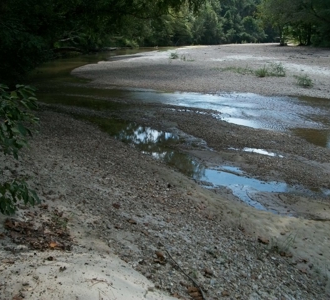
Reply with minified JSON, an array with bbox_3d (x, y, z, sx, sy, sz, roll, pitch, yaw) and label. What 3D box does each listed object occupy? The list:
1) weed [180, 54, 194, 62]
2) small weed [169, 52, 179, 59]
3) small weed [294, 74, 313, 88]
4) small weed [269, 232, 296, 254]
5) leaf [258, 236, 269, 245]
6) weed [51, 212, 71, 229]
[{"bbox_3d":[1.532,-6.523,26.351,0.974,0.508,0.731,1,17,3],"label":"weed"},{"bbox_3d":[0.790,-7.863,30.763,0.819,0.447,0.696,0,17,1],"label":"small weed"},{"bbox_3d":[5.206,-2.580,13.898,0.650,0.433,0.552,6,18,19],"label":"small weed"},{"bbox_3d":[1.078,0.855,3.391,0.215,0.140,0.150,6,18,19],"label":"small weed"},{"bbox_3d":[0.935,0.858,3.509,0.110,0.030,0.080,5,18,16],"label":"leaf"},{"bbox_3d":[-0.906,0.615,3.237,0.160,0.080,0.125,-5,18,-17],"label":"weed"}]

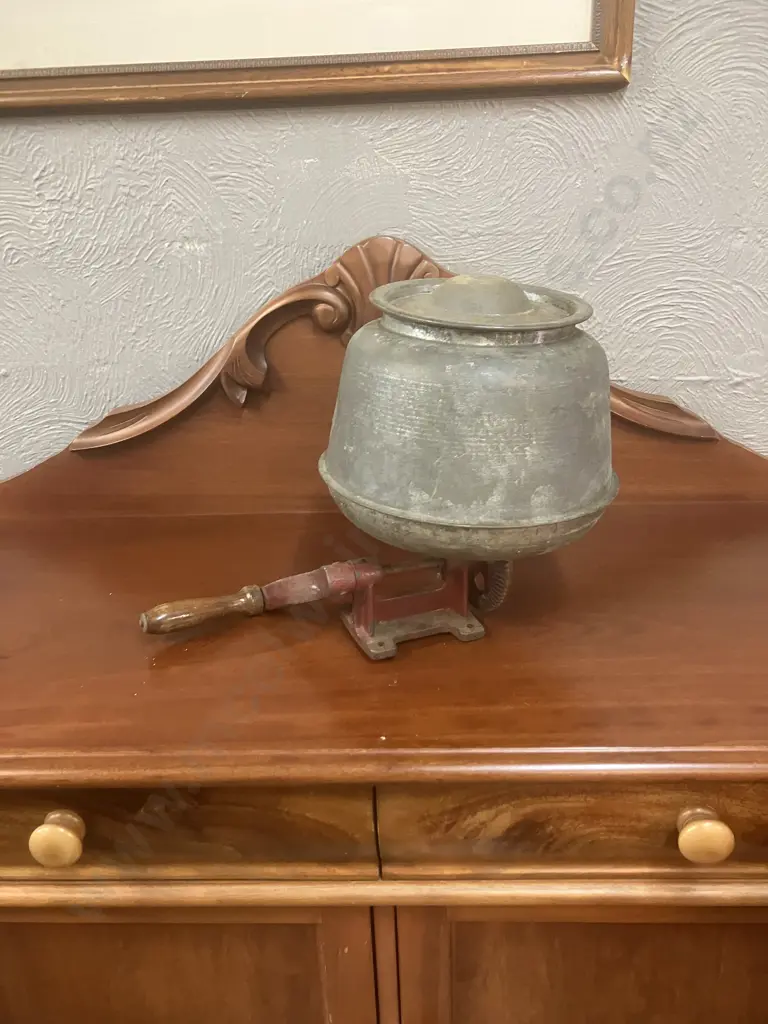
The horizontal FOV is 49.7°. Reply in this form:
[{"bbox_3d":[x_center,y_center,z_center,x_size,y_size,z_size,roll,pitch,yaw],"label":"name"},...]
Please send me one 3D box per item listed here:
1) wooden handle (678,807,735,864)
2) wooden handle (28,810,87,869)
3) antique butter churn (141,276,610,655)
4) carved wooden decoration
[{"bbox_3d":[0.277,0.282,0.719,0.048,0.048,0.038,-1,24,3],"label":"wooden handle"},{"bbox_3d":[-0.292,0.297,0.746,0.048,0.048,0.038,-1,24,3],"label":"wooden handle"},{"bbox_3d":[-0.007,-0.034,0.773,0.464,0.348,0.287,-9,25,-15],"label":"antique butter churn"},{"bbox_3d":[0.002,-0.208,1.032,0.837,0.258,0.043,-1,24,3],"label":"carved wooden decoration"}]

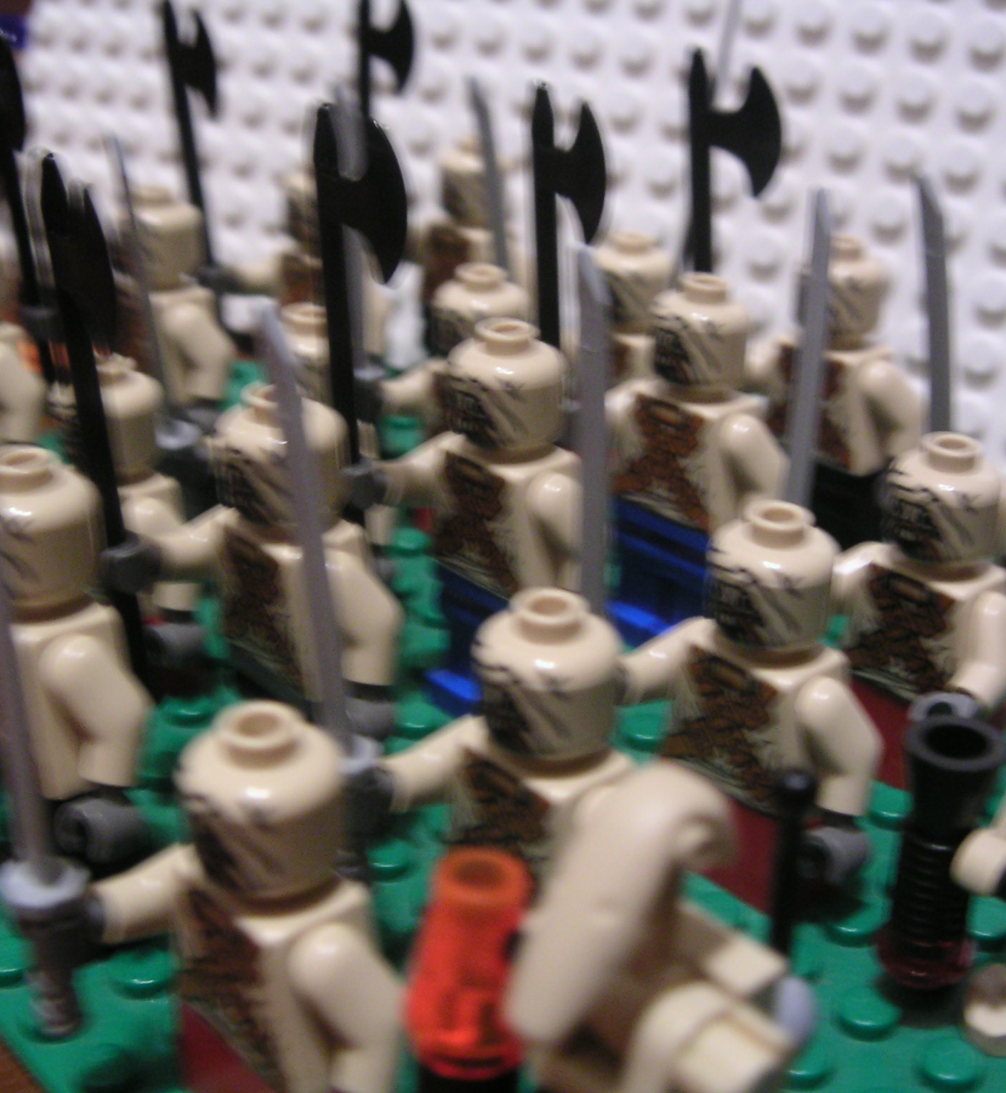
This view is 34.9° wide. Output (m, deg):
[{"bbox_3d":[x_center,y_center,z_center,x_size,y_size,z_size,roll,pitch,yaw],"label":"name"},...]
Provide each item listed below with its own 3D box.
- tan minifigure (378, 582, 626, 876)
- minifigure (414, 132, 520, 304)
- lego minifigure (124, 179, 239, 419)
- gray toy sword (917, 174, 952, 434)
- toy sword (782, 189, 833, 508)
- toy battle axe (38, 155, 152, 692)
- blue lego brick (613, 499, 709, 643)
[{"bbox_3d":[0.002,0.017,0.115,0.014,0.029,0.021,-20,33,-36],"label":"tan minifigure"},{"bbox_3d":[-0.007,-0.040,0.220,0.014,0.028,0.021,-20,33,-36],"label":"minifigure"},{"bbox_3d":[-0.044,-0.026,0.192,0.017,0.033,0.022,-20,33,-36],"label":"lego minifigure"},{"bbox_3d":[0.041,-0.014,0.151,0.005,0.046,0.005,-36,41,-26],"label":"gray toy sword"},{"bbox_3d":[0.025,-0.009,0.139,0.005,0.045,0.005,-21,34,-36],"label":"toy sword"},{"bbox_3d":[-0.030,-0.006,0.126,0.004,0.048,0.013,-20,33,-30],"label":"toy battle axe"},{"bbox_3d":[0.018,0.003,0.171,0.010,0.016,0.016,-20,33,-36],"label":"blue lego brick"}]

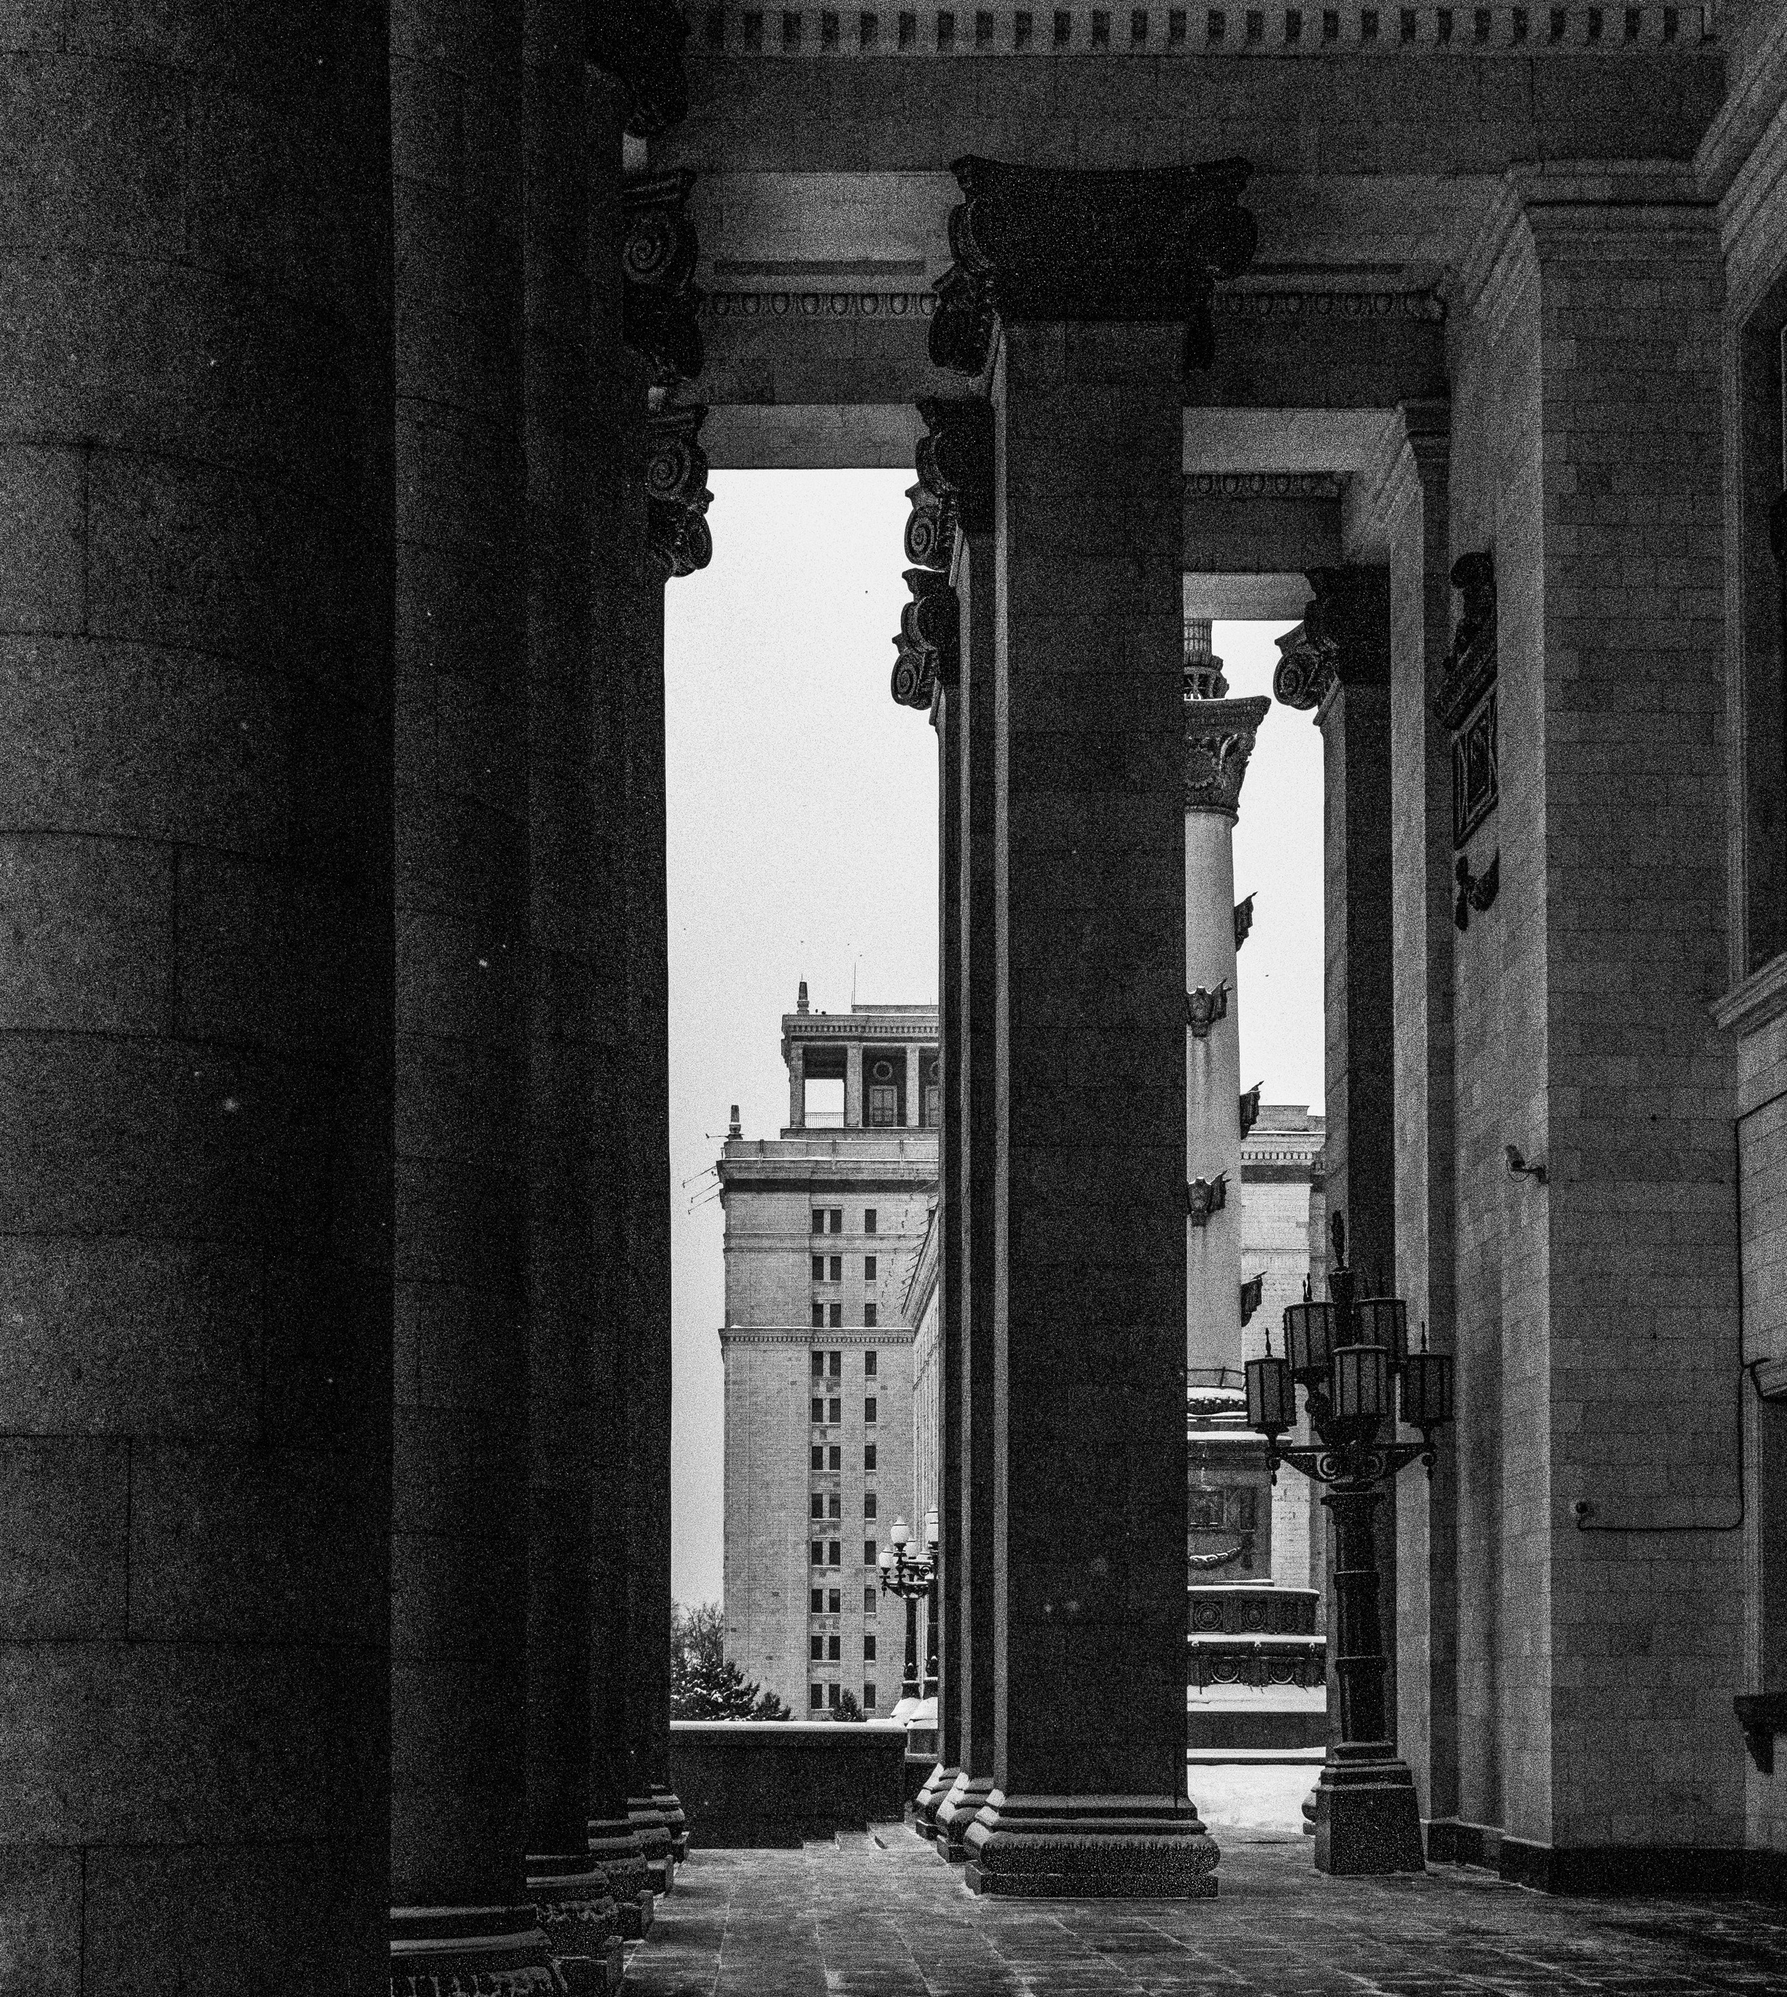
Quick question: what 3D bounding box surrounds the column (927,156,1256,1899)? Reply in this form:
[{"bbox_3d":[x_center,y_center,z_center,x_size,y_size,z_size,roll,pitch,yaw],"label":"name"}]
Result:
[{"bbox_3d":[1.500,0.250,23.100,2.200,12.800,2.200,0,-3,-1],"label":"column"}]

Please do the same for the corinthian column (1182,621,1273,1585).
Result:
[{"bbox_3d":[7.400,1.900,70.000,3.000,23.200,3.000,0,-3,-1],"label":"corinthian column"}]

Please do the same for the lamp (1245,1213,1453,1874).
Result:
[{"bbox_3d":[3.900,4.630,25.500,1.720,5.600,1.700,0,-3,-1],"label":"lamp"}]

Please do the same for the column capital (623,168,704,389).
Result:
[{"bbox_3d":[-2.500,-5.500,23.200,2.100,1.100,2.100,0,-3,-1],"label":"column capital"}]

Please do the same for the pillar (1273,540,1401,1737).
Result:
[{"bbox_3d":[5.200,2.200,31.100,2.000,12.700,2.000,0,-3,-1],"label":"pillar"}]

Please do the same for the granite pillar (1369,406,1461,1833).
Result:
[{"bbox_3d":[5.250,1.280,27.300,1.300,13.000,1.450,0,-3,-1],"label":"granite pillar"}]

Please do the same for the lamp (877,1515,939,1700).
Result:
[{"bbox_3d":[0.390,13.200,65.000,1.400,4.200,1.400,0,-3,-1],"label":"lamp"}]

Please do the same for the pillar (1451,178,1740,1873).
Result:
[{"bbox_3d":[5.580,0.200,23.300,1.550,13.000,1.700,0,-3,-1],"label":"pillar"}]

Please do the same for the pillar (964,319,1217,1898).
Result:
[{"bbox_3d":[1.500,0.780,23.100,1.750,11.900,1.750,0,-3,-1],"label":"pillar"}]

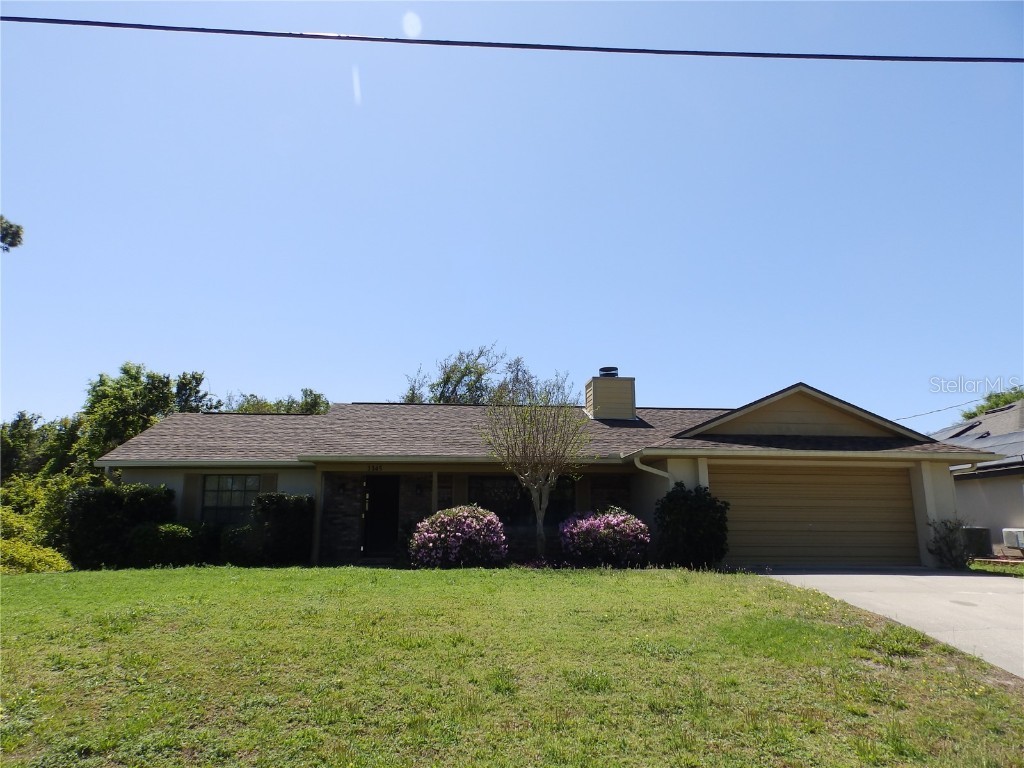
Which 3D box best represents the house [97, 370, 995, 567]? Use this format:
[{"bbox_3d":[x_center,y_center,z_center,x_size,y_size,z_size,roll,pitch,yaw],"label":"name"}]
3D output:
[{"bbox_3d":[0.006,2.224,18.668,20.150,5.350,11.500,1,-12,-5],"label":"house"}]

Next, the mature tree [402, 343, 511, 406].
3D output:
[{"bbox_3d":[-2.775,2.724,30.960,5.300,9.300,5.000,1,-12,-5],"label":"mature tree"}]

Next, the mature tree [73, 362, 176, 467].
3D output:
[{"bbox_3d":[-13.176,2.363,21.873,3.700,6.300,3.700,1,-12,-5],"label":"mature tree"}]

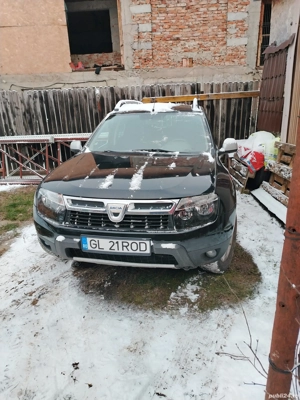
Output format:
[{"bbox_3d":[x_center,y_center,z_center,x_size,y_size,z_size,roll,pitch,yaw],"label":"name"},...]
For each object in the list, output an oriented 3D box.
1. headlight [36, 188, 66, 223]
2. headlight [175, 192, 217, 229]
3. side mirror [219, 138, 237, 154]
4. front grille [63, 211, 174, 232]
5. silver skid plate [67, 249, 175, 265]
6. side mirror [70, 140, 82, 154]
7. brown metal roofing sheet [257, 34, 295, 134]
[{"bbox_3d":[-0.817,0.045,2.292,0.350,0.240,0.280,5,17,20],"label":"headlight"},{"bbox_3d":[0.374,0.089,2.080,0.350,0.240,0.280,-1,16,0],"label":"headlight"},{"bbox_3d":[0.888,-0.590,3.116,0.210,0.180,0.130,2,16,10],"label":"side mirror"},{"bbox_3d":[-0.244,0.157,2.078,0.850,0.145,0.100,2,16,10],"label":"front grille"},{"bbox_3d":[-0.230,0.512,2.229,0.870,0.080,0.120,2,16,10],"label":"silver skid plate"},{"bbox_3d":[-0.893,-0.655,3.433,0.210,0.180,0.130,2,16,10],"label":"side mirror"},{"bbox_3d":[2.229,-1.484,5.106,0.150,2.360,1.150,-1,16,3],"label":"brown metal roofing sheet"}]

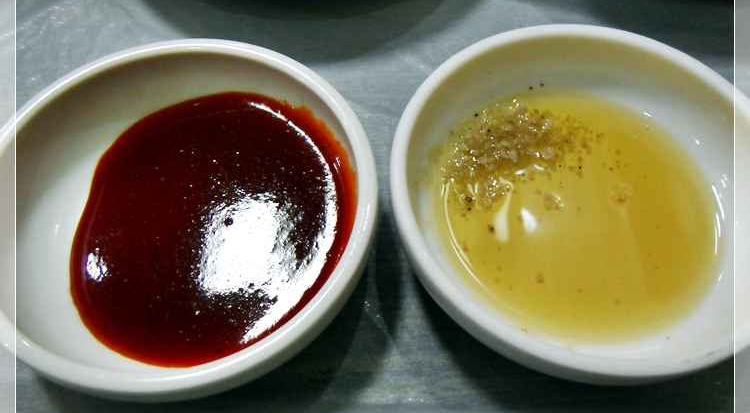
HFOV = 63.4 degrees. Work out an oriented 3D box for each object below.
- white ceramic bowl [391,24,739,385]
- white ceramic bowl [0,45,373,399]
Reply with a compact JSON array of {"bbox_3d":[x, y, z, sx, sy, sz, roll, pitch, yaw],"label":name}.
[{"bbox_3d":[0.057,0.000,0.174,0.106,0.033,0.106,0,61,-1],"label":"white ceramic bowl"},{"bbox_3d":[-0.051,0.003,0.171,0.103,0.033,0.103,0,61,-1],"label":"white ceramic bowl"}]

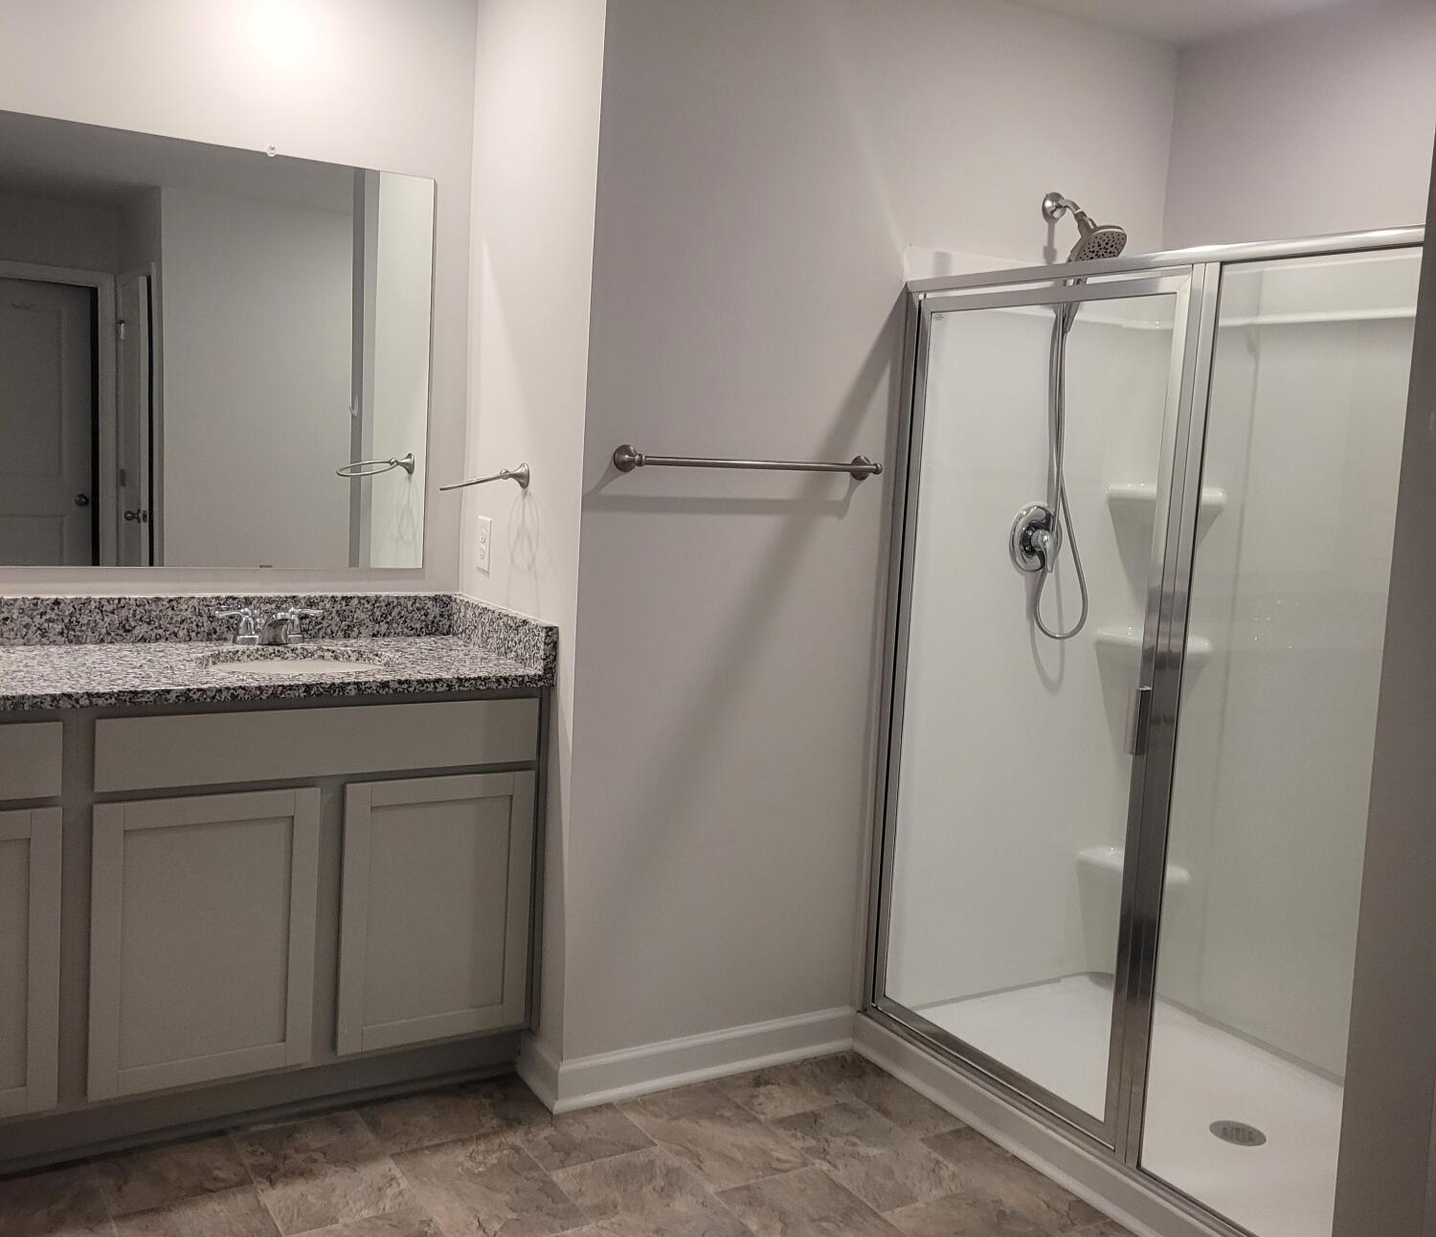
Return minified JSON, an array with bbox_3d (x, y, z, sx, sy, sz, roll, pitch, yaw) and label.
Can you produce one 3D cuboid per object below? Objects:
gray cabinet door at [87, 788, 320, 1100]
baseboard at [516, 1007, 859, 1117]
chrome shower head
[{"bbox_3d":[-0.969,0.609,2.725,0.408,0.559,0.020,-1,8,-31],"label":"gray cabinet door"},{"bbox_3d":[-0.057,0.966,3.282,0.771,0.103,0.206,-1,8,-31],"label":"baseboard"},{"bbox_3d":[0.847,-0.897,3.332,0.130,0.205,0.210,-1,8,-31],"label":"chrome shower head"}]

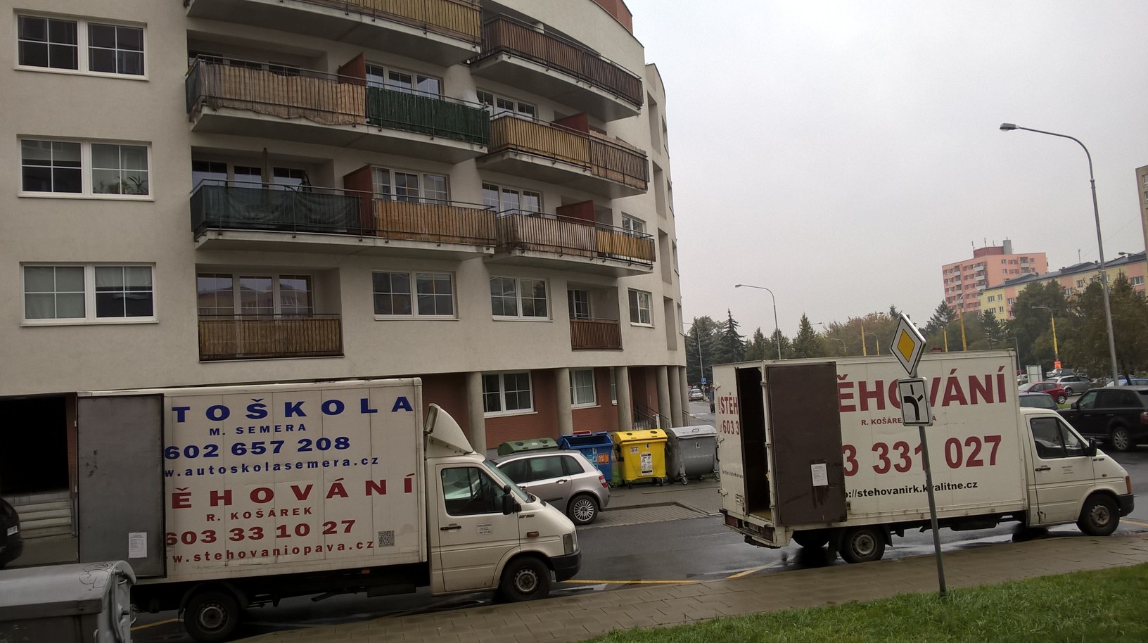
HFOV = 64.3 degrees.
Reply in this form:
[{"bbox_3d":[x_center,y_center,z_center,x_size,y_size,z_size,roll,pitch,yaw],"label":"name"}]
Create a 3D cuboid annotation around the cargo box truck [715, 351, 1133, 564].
[{"bbox_3d":[5.708,2.034,14.707,6.495,3.069,2.141,-2,-4,-13],"label":"cargo box truck"}]

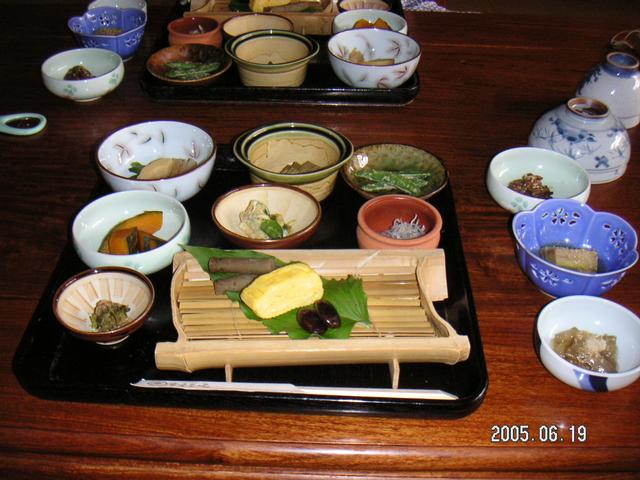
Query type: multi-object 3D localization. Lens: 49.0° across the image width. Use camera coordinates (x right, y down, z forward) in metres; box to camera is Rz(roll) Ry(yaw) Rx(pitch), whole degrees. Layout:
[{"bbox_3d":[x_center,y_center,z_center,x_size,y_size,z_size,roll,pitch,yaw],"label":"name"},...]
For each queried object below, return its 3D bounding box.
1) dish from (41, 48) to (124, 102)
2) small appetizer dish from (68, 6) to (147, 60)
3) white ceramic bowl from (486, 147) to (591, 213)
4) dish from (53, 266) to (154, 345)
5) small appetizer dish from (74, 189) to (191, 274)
[{"bbox_3d":[-0.296,-0.204,0.892,0.099,0.039,0.099,1,39,0],"label":"dish"},{"bbox_3d":[-0.287,-0.275,0.969,0.104,0.054,0.104,1,39,0],"label":"small appetizer dish"},{"bbox_3d":[0.217,-0.051,0.710,0.099,0.039,0.099,1,39,0],"label":"white ceramic bowl"},{"bbox_3d":[-0.166,0.061,0.555,0.076,0.039,0.076,1,39,0],"label":"dish"},{"bbox_3d":[-0.164,-0.001,0.629,0.101,0.042,0.101,1,39,0],"label":"small appetizer dish"}]

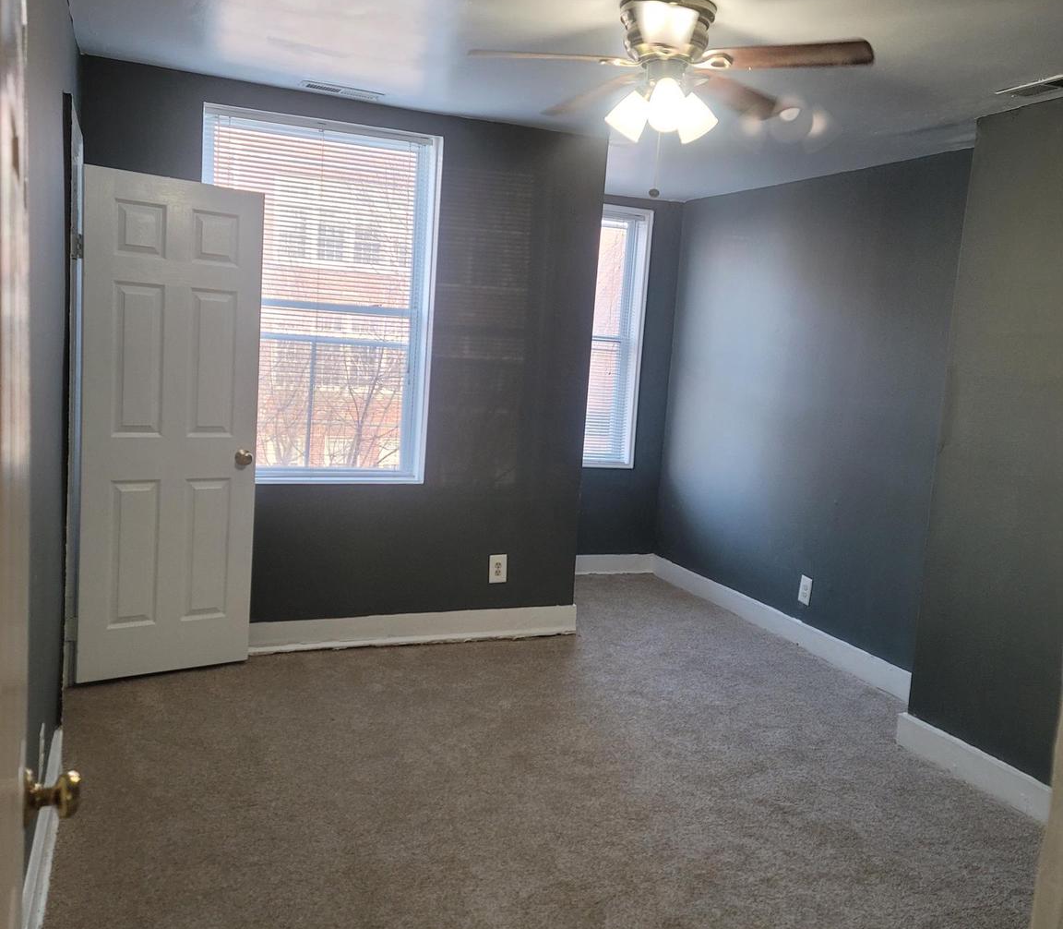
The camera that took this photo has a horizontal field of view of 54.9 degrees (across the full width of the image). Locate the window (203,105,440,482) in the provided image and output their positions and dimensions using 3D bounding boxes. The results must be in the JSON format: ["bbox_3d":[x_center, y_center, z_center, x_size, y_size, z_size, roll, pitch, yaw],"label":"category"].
[{"bbox_3d":[-0.943,-0.702,4.522,0.970,1.540,0.050,1,8,-21],"label":"window"}]

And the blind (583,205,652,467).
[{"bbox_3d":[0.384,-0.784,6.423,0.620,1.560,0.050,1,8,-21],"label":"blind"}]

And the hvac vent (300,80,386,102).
[{"bbox_3d":[-0.796,-1.548,4.273,0.345,0.020,0.145,1,8,-21],"label":"hvac vent"}]

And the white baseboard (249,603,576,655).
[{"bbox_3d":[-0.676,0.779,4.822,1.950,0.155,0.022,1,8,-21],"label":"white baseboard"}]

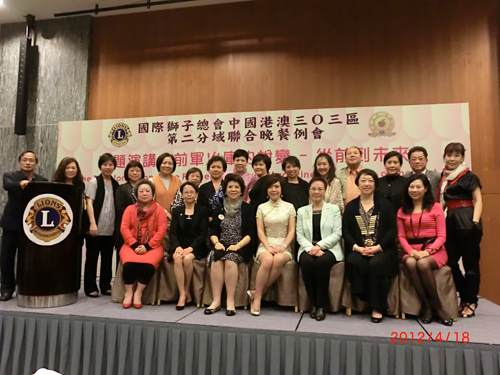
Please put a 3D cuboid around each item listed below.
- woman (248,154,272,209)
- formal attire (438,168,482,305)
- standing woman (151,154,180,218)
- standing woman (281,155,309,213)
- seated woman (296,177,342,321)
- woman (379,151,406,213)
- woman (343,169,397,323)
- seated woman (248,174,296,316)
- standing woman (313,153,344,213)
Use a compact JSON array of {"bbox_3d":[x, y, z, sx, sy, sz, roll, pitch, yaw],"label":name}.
[{"bbox_3d":[0.138,0.421,4.627,0.440,1.627,0.290,0,-5,9],"label":"woman"},{"bbox_3d":[2.064,0.475,3.931,0.370,1.289,0.270,-1,-5,25],"label":"formal attire"},{"bbox_3d":[-1.000,0.405,4.769,0.450,1.653,0.290,1,-5,0],"label":"standing woman"},{"bbox_3d":[0.497,0.432,4.540,0.440,1.600,0.290,0,-5,9],"label":"standing woman"},{"bbox_3d":[0.652,0.525,3.864,0.480,1.307,0.740,0,-5,13],"label":"seated woman"},{"bbox_3d":[1.512,0.412,4.297,0.450,1.628,0.290,-1,-5,15],"label":"woman"},{"bbox_3d":[1.121,0.488,3.786,0.510,1.380,0.750,0,-5,14],"label":"woman"},{"bbox_3d":[0.211,0.516,3.982,0.460,1.332,0.740,0,-5,11],"label":"seated woman"},{"bbox_3d":[0.855,0.421,4.454,0.440,1.619,0.290,0,-5,12],"label":"standing woman"}]

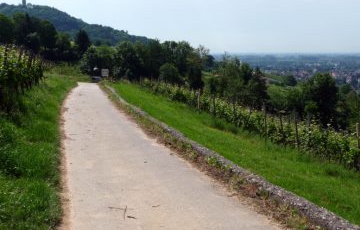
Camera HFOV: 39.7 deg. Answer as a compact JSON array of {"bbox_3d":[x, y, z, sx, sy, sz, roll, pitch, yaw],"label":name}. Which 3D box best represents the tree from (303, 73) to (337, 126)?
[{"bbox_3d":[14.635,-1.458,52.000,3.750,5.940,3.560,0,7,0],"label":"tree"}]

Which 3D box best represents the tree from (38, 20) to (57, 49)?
[{"bbox_3d":[-23.357,-13.926,88.000,3.530,5.820,3.350,0,7,0],"label":"tree"}]

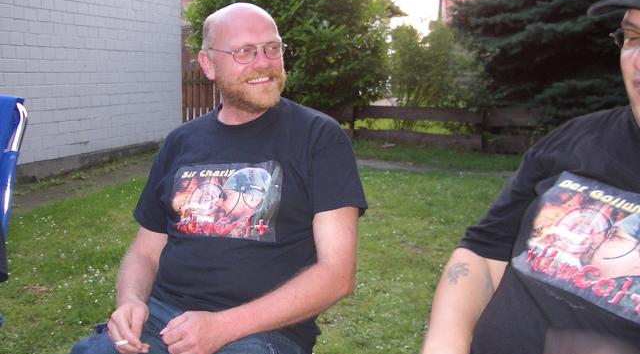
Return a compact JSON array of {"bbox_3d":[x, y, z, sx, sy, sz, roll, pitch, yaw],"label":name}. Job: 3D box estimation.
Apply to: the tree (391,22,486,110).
[{"bbox_3d":[1.830,-1.520,10.000,1.500,1.750,1.350,2,9,10],"label":"tree"}]

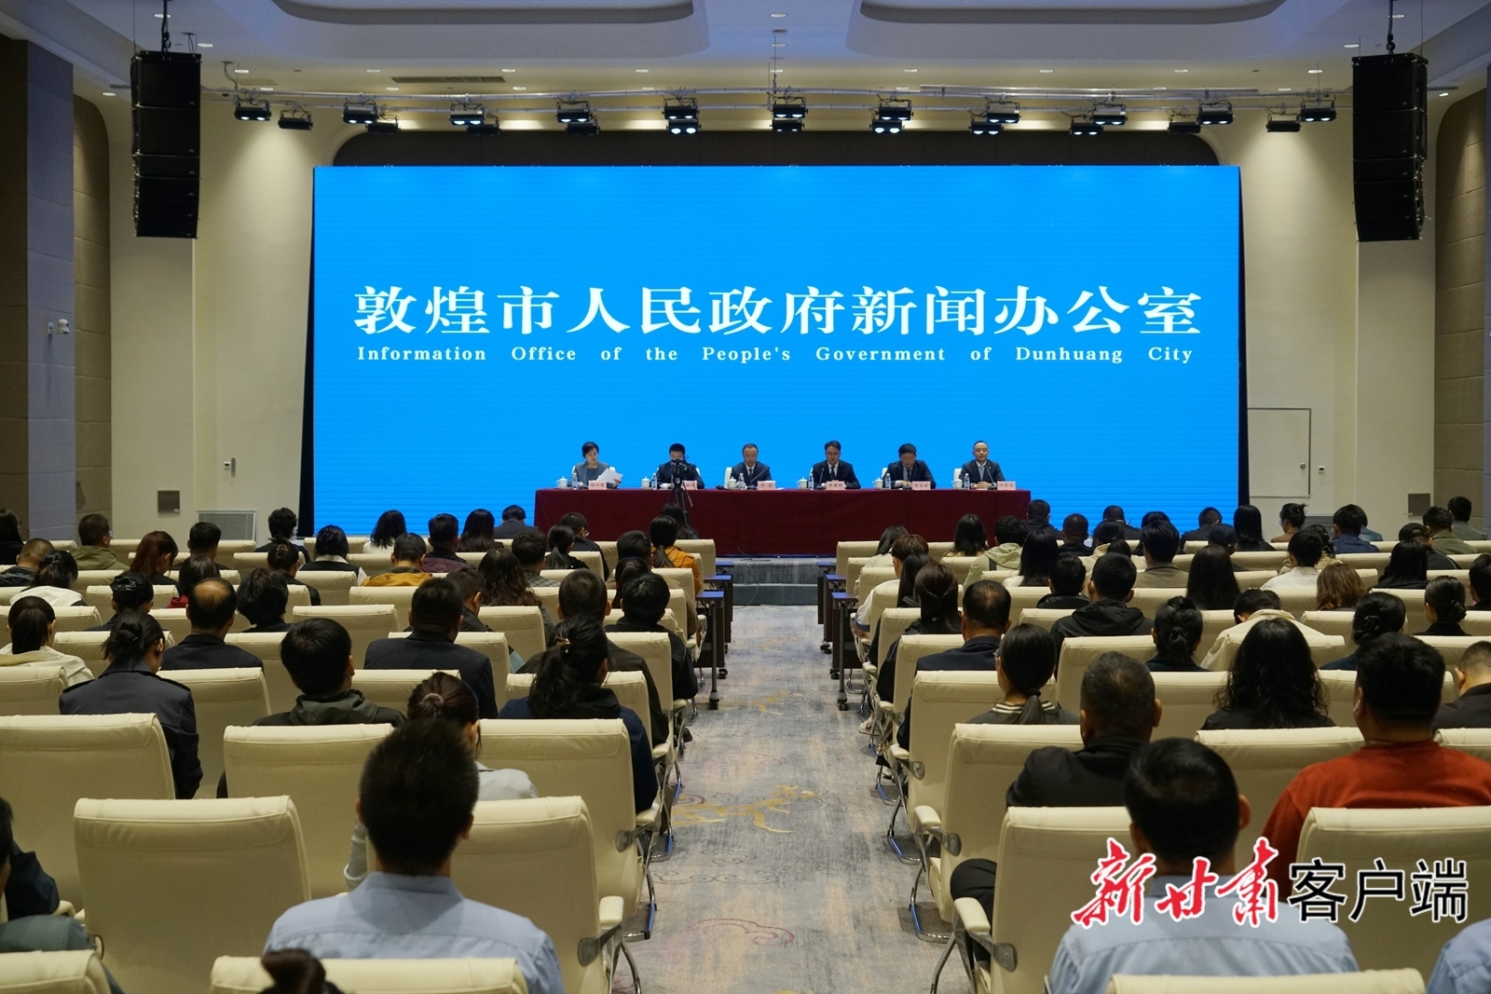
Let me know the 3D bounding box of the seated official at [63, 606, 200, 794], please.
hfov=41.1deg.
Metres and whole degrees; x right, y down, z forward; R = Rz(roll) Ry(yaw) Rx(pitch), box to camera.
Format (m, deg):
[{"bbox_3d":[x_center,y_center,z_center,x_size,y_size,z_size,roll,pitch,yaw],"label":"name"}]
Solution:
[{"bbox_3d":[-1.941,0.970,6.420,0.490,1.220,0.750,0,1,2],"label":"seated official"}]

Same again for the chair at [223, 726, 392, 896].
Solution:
[{"bbox_3d":[-1.283,1.133,6.095,0.660,0.967,0.660,0,2,-3],"label":"chair"}]

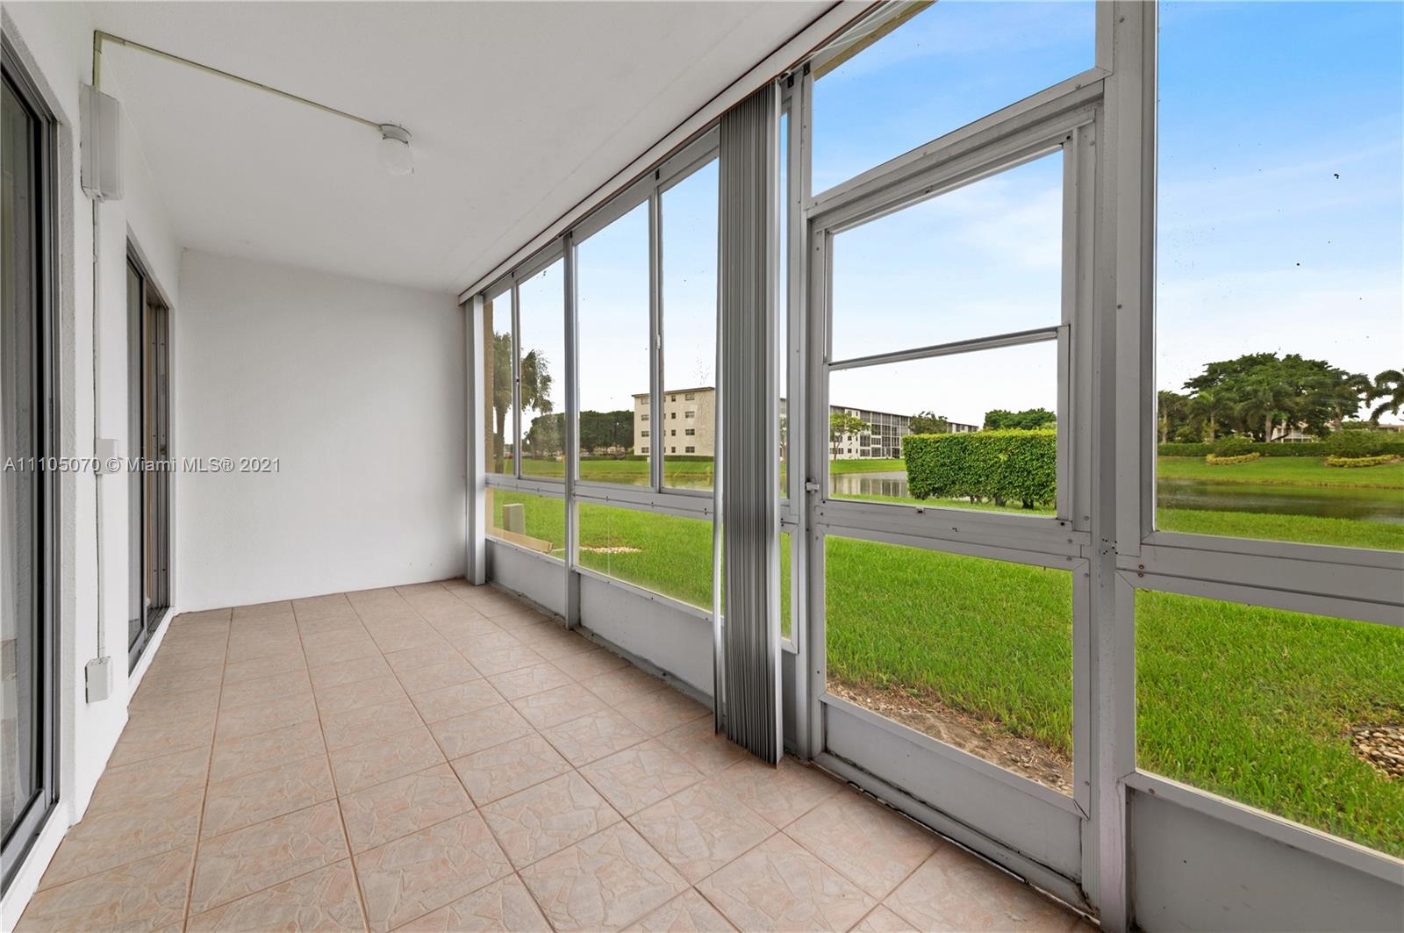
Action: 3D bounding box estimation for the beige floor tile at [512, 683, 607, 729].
[{"bbox_3d":[-0.640,1.066,2.264,0.323,0.010,0.323,1,0,-41],"label":"beige floor tile"}]

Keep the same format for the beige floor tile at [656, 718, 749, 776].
[{"bbox_3d":[0.043,1.061,1.942,0.315,0.010,0.315,0,0,-40],"label":"beige floor tile"}]

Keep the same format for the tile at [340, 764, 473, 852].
[{"bbox_3d":[-0.930,1.058,1.593,0.323,0.010,0.323,1,0,-41],"label":"tile"}]

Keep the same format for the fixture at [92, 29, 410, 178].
[{"bbox_3d":[-1.593,-1.314,1.893,0.915,0.200,0.140,1,0,-33],"label":"fixture"}]

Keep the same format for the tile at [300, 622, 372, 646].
[{"bbox_3d":[-2.191,1.019,3.048,0.315,0.010,0.315,2,-1,-41],"label":"tile"}]

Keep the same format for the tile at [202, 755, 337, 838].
[{"bbox_3d":[-1.384,1.050,1.633,0.323,0.010,0.323,1,0,-41],"label":"tile"}]

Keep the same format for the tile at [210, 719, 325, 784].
[{"bbox_3d":[-1.564,1.024,1.835,0.315,0.010,0.315,2,-1,-41],"label":"tile"}]

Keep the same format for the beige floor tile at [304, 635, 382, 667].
[{"bbox_3d":[-2.023,1.048,2.862,0.323,0.010,0.323,1,0,-41],"label":"beige floor tile"}]

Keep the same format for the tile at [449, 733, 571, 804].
[{"bbox_3d":[-0.671,1.052,1.779,0.315,0.010,0.315,0,0,-40],"label":"tile"}]

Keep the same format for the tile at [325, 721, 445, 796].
[{"bbox_3d":[-1.144,1.056,1.844,0.323,0.010,0.323,1,0,-41],"label":"tile"}]

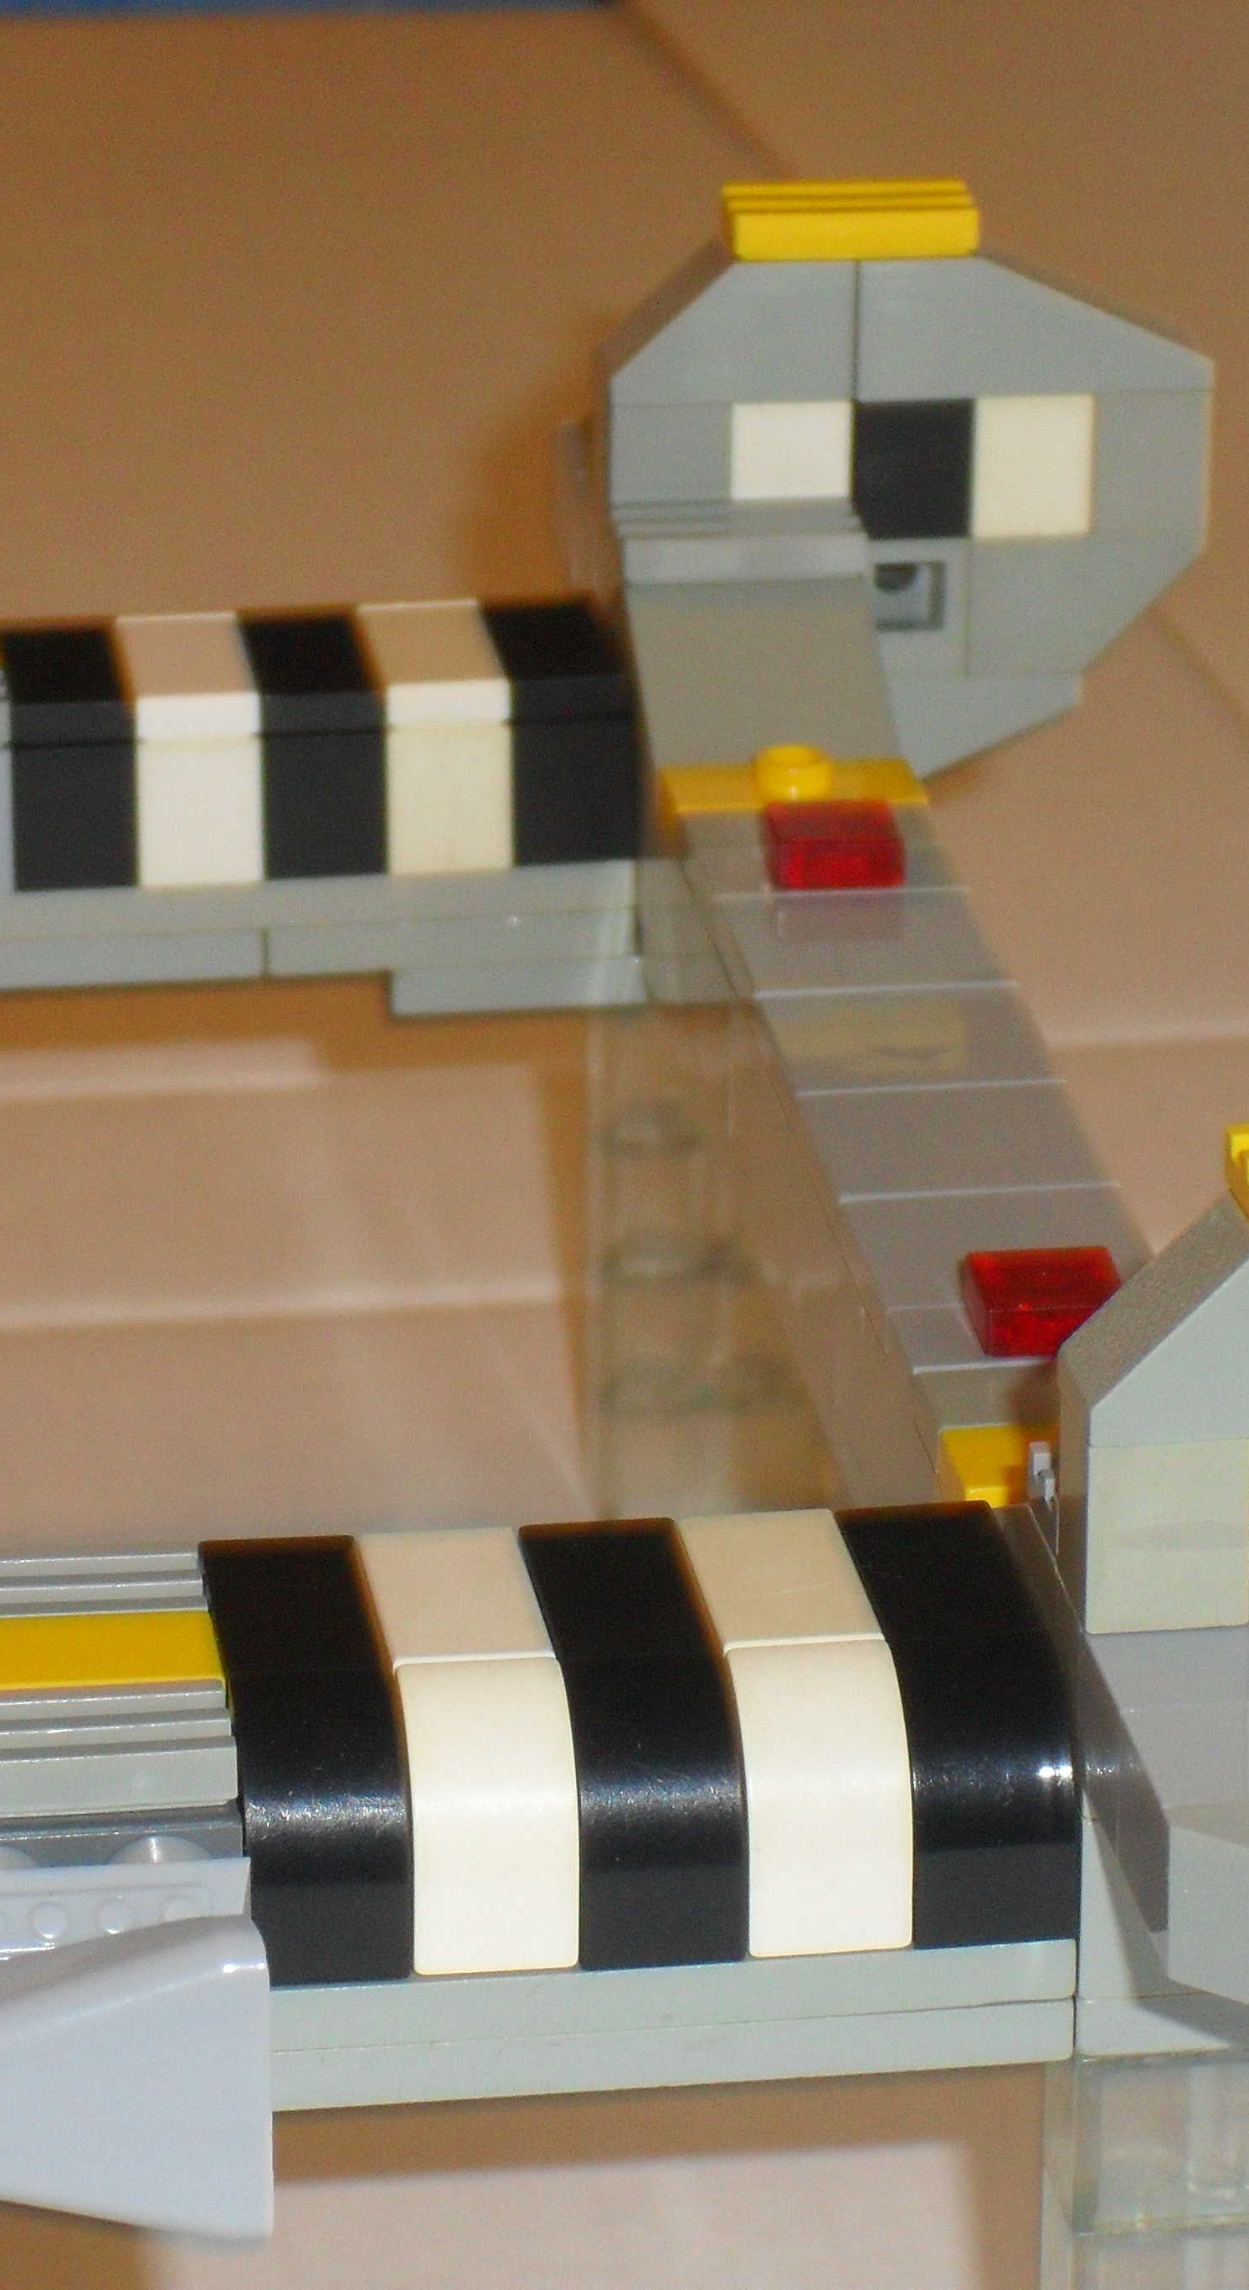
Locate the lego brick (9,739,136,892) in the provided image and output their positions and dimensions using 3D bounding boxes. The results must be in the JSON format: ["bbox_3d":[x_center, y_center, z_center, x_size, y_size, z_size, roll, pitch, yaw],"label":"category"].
[{"bbox_3d":[-0.035,-0.022,0.595,0.008,0.010,0.008,-3,22,-8],"label":"lego brick"}]

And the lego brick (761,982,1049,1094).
[{"bbox_3d":[0.017,-0.005,0.541,0.016,0.003,0.016,-3,22,-8],"label":"lego brick"}]

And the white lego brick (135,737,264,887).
[{"bbox_3d":[-0.028,-0.024,0.598,0.008,0.010,0.016,-3,21,-7],"label":"white lego brick"}]

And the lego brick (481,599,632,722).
[{"bbox_3d":[-0.004,-0.031,0.599,0.008,0.003,0.016,-3,21,-7],"label":"lego brick"}]

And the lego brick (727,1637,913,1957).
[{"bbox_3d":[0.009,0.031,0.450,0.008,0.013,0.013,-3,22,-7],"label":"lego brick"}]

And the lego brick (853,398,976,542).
[{"bbox_3d":[0.019,-0.046,0.614,0.008,0.010,0.008,-3,22,-8],"label":"lego brick"}]

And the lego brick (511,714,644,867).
[{"bbox_3d":[-0.004,-0.024,0.599,0.008,0.010,0.008,-3,21,-7],"label":"lego brick"}]

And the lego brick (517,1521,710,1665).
[{"bbox_3d":[0.000,0.023,0.451,0.008,0.003,0.016,-3,20,-7],"label":"lego brick"}]

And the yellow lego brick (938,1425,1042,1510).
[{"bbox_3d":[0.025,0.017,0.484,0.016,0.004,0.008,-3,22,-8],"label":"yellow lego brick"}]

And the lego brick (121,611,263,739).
[{"bbox_3d":[-0.028,-0.030,0.596,0.008,0.003,0.016,-3,22,-7],"label":"lego brick"}]

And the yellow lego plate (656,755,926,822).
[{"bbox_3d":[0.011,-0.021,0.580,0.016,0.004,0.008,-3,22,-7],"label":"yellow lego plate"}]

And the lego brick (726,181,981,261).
[{"bbox_3d":[0.014,-0.060,0.600,0.016,0.003,0.008,-2,21,-7],"label":"lego brick"}]

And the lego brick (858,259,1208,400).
[{"bbox_3d":[0.026,-0.055,0.607,0.024,0.010,0.008,-2,22,-8],"label":"lego brick"}]

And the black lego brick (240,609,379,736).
[{"bbox_3d":[-0.020,-0.030,0.597,0.008,0.003,0.016,-3,21,-7],"label":"black lego brick"}]

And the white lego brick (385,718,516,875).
[{"bbox_3d":[-0.012,-0.024,0.598,0.008,0.010,0.008,-3,22,-8],"label":"white lego brick"}]

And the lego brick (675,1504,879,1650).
[{"bbox_3d":[0.008,0.023,0.456,0.008,0.003,0.016,-3,21,-8],"label":"lego brick"}]

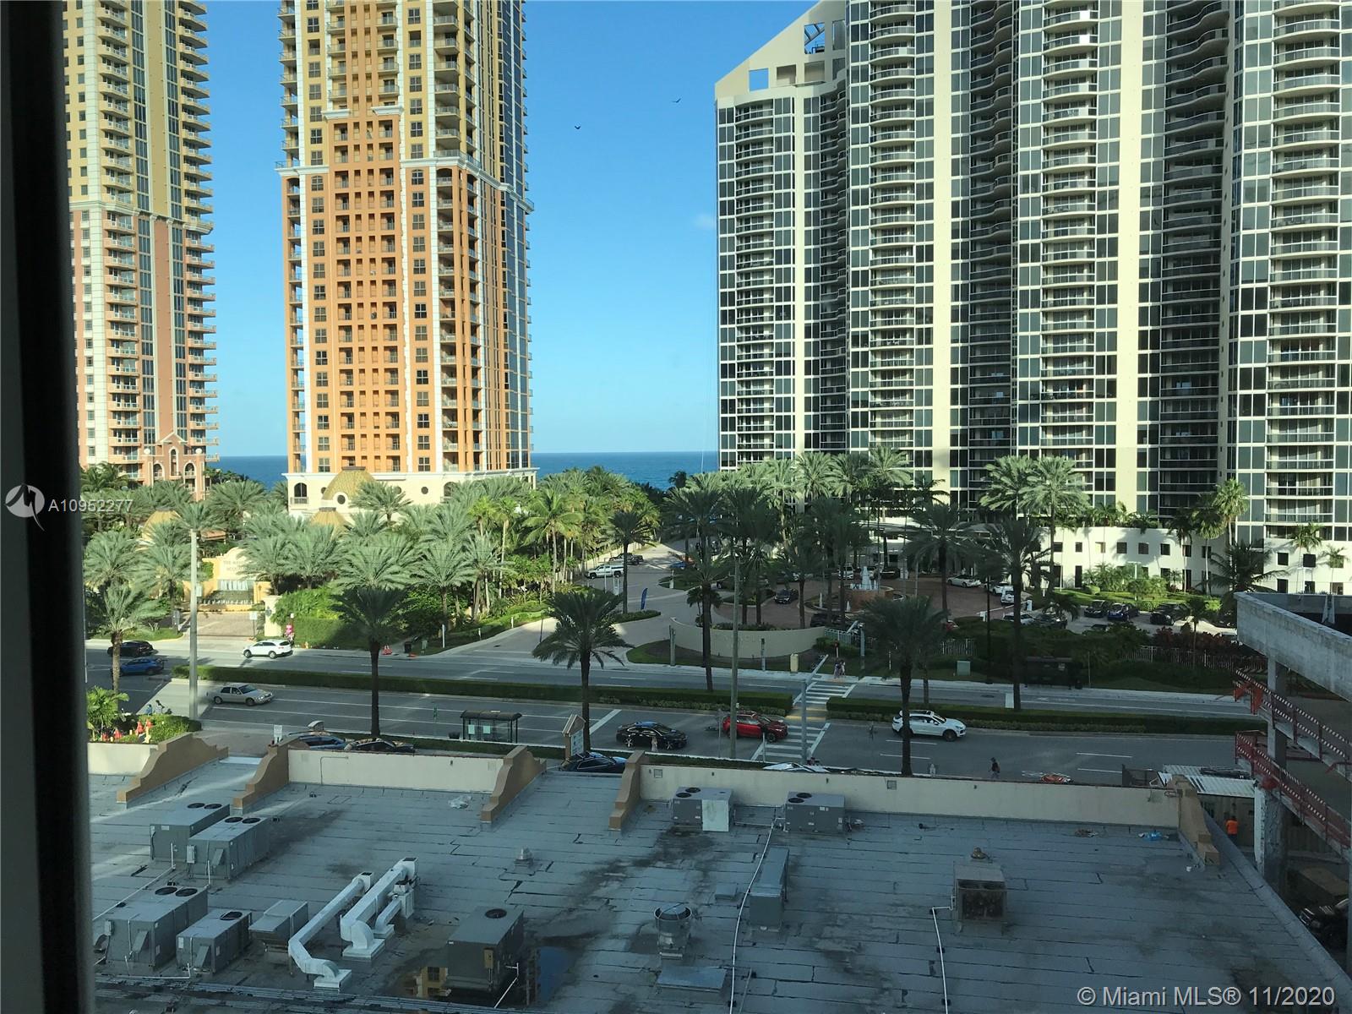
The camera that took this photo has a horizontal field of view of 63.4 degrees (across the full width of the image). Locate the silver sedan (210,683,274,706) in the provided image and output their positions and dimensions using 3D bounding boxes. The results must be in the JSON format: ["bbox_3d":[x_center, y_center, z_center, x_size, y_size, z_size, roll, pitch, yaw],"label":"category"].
[{"bbox_3d":[-34.997,15.032,87.884,5.250,1.450,1.920,0,3,15],"label":"silver sedan"}]

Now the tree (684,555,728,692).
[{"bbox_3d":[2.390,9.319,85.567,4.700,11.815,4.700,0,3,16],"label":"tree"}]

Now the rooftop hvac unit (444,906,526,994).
[{"bbox_3d":[-5.302,12.366,30.699,1.450,1.270,2.200,0,3,11],"label":"rooftop hvac unit"}]

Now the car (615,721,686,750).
[{"bbox_3d":[-1.555,15.188,72.996,4.660,1.450,1.840,0,3,16],"label":"car"}]

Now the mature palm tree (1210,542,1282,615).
[{"bbox_3d":[54.204,8.699,104.632,7.400,10.500,7.400,-1,3,0],"label":"mature palm tree"}]

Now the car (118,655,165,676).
[{"bbox_3d":[-49.234,14.444,100.022,4.350,1.640,1.840,-1,3,-6],"label":"car"}]

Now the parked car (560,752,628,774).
[{"bbox_3d":[-4.299,15.547,64.828,4.700,1.550,1.860,-2,3,-29],"label":"parked car"}]

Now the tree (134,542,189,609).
[{"bbox_3d":[-59.713,8.909,128.615,7.000,9.900,7.000,-1,3,0],"label":"tree"}]

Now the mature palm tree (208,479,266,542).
[{"bbox_3d":[-61.000,1.517,152.258,7.900,10.600,7.900,-1,3,0],"label":"mature palm tree"}]

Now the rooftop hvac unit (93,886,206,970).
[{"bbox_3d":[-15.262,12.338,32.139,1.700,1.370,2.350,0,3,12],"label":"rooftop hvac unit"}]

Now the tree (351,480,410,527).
[{"bbox_3d":[-37.595,4.166,140.608,7.700,14.988,7.700,-1,3,0],"label":"tree"}]

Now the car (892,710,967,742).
[{"bbox_3d":[17.337,14.812,74.571,4.870,1.680,1.960,0,3,16],"label":"car"}]

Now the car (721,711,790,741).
[{"bbox_3d":[5.476,15.154,75.665,4.420,1.660,1.830,0,3,17],"label":"car"}]

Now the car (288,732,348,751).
[{"bbox_3d":[-24.147,15.742,71.805,4.600,1.500,1.850,0,3,13],"label":"car"}]

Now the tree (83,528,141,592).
[{"bbox_3d":[-64.692,8.276,124.931,6.200,11.158,6.200,0,3,16],"label":"tree"}]

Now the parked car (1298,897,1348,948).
[{"bbox_3d":[27.572,16.330,43.316,4.750,1.620,1.880,0,3,7],"label":"parked car"}]

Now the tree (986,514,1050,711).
[{"bbox_3d":[24.210,8.192,77.364,4.900,15.000,4.900,-1,3,0],"label":"tree"}]

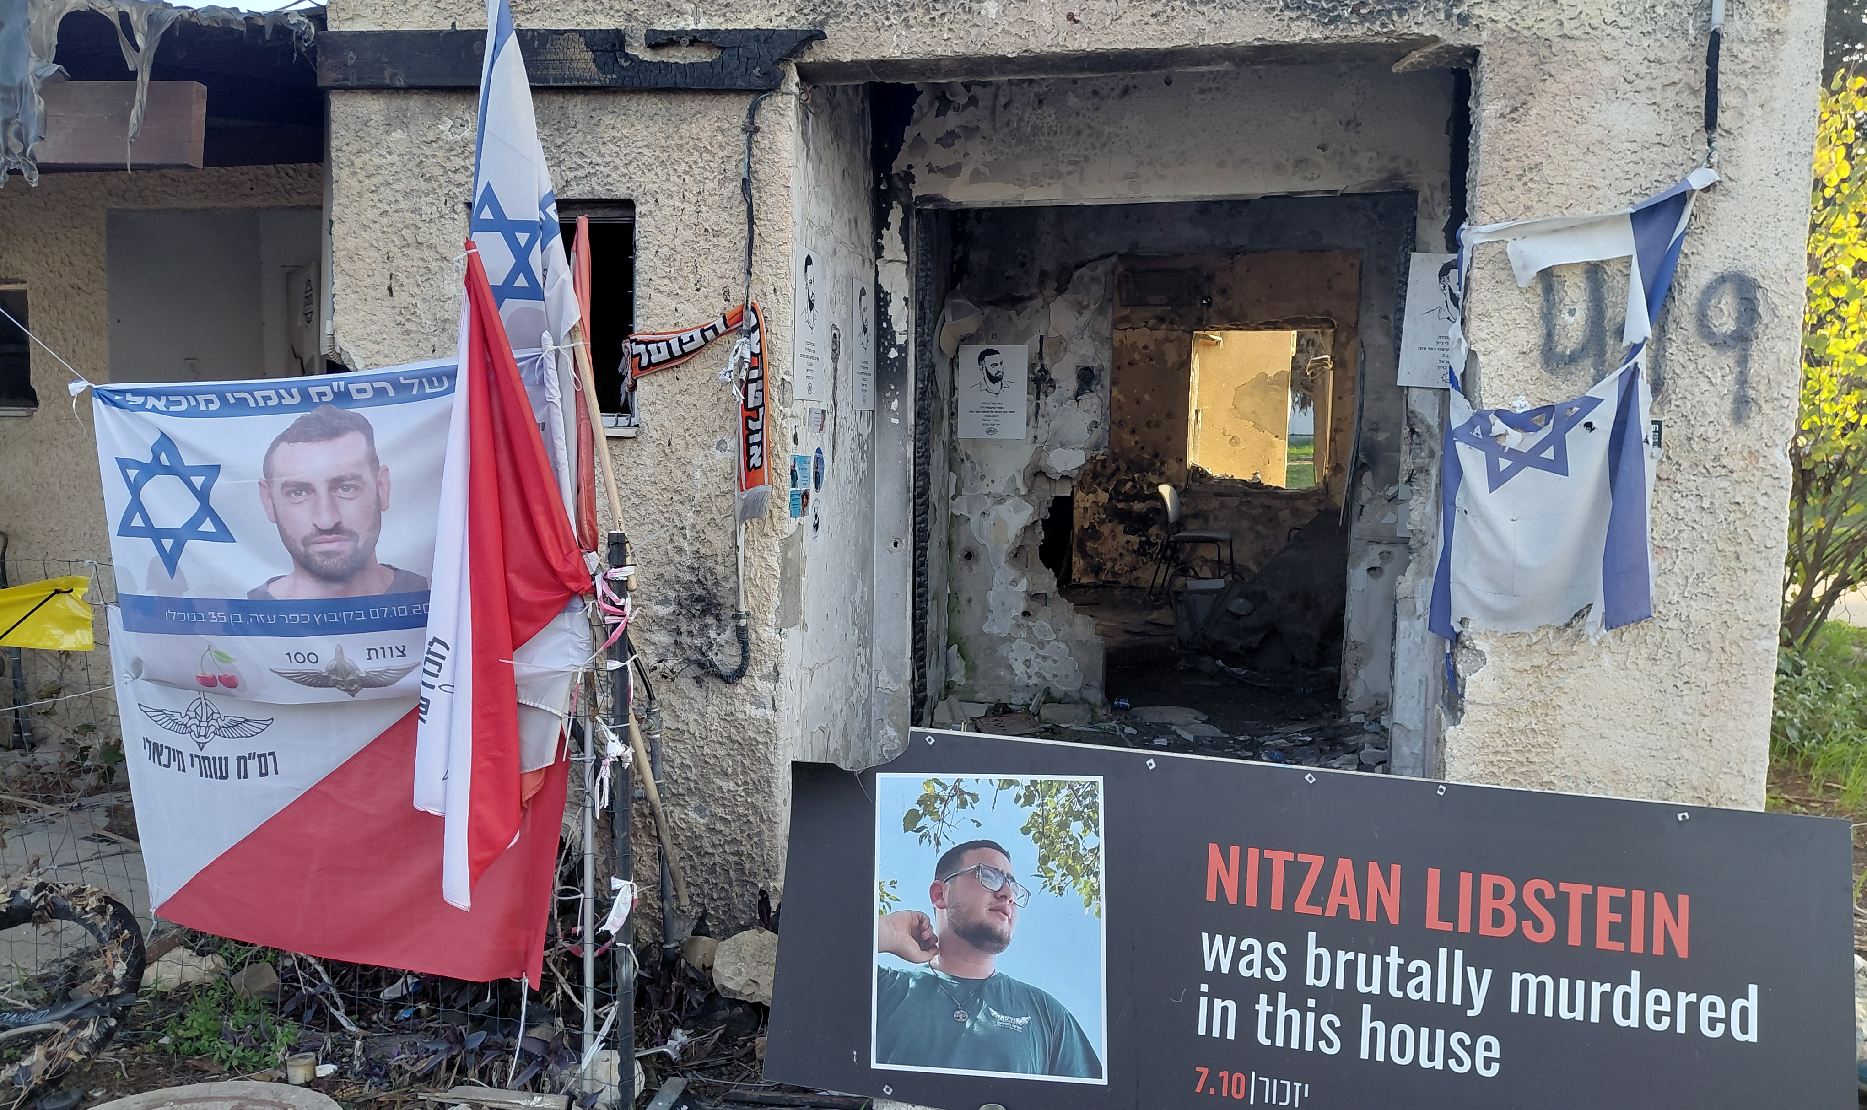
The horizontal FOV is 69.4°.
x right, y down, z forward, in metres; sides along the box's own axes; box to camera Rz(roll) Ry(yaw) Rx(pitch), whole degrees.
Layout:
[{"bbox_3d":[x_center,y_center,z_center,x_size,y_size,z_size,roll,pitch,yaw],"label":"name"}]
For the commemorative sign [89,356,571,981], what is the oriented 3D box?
[{"bbox_3d":[-1.373,0.260,3.100,1.100,1.410,0.120,1,6,1],"label":"commemorative sign"}]

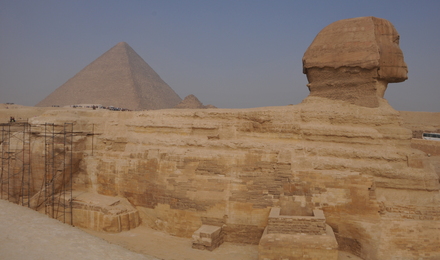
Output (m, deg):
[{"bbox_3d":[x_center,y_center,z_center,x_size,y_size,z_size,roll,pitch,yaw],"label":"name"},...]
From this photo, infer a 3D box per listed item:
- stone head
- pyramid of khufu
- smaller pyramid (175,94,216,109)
[{"bbox_3d":[12.655,-6.335,31.444,9.021,8.876,6.800,-1,-2,20],"label":"stone head"},{"bbox_3d":[-165.760,-78.914,562.294,230.000,138.600,230.000,-1,-2,20],"label":"pyramid of khufu"},{"bbox_3d":[-29.560,-27.647,354.152,46.000,20.471,46.000,-1,-2,20],"label":"smaller pyramid"}]

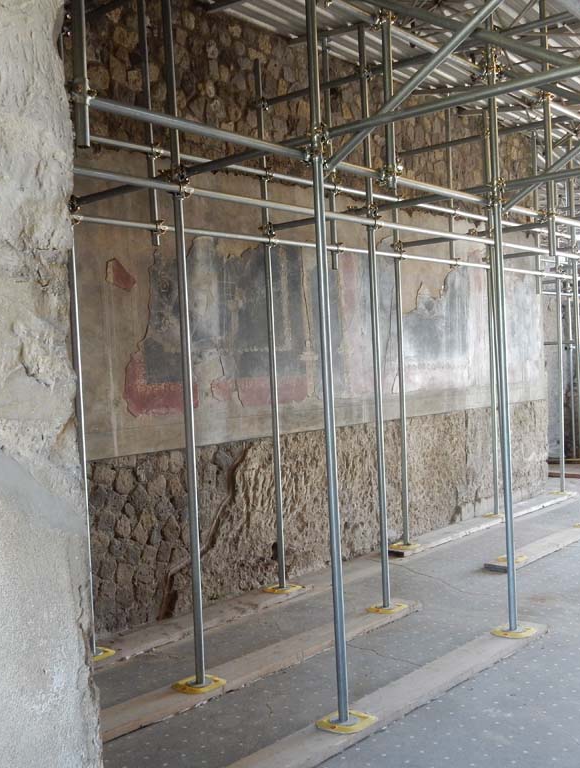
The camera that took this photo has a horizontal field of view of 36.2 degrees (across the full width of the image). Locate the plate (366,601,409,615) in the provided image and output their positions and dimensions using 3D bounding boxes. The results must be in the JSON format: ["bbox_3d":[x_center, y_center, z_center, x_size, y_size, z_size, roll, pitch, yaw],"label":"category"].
[{"bbox_3d":[0.652,1.501,5.923,0.230,0.030,0.230,-1,1,40],"label":"plate"}]

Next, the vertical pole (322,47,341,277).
[{"bbox_3d":[0.323,-1.823,7.074,0.050,1.819,0.050,-2,1,40],"label":"vertical pole"}]

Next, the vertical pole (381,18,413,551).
[{"bbox_3d":[0.999,-0.922,8.300,0.055,4.950,0.055,-1,2,41],"label":"vertical pole"}]

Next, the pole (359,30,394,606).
[{"bbox_3d":[0.551,-0.435,5.878,0.050,3.868,0.050,-2,1,40],"label":"pole"}]

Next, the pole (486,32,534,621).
[{"bbox_3d":[1.263,-0.260,5.292,0.050,3.495,0.050,-2,1,40],"label":"pole"}]

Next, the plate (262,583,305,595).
[{"bbox_3d":[-0.051,1.601,6.921,0.235,0.025,0.235,-1,2,41],"label":"plate"}]

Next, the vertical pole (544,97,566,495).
[{"bbox_3d":[3.071,-1.043,10.272,0.050,4.638,0.050,-2,1,40],"label":"vertical pole"}]

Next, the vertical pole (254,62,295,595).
[{"bbox_3d":[-0.149,-0.434,6.919,0.055,4.131,0.055,-1,2,41],"label":"vertical pole"}]

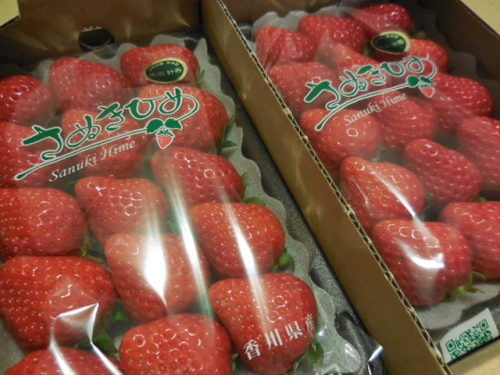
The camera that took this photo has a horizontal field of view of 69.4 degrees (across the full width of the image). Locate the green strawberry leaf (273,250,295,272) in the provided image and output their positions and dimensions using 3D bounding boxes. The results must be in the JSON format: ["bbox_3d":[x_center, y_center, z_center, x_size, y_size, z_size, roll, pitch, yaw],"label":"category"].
[{"bbox_3d":[0.015,0.034,0.167,0.011,0.005,0.010,0,59,-4],"label":"green strawberry leaf"}]

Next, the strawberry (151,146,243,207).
[{"bbox_3d":[-0.025,-0.003,0.177,0.045,0.034,0.034,17,55,-28],"label":"strawberry"}]

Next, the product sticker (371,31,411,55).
[{"bbox_3d":[0.083,-0.086,0.214,0.024,0.001,0.017,1,79,8],"label":"product sticker"}]

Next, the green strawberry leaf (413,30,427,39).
[{"bbox_3d":[0.116,-0.105,0.247,0.009,0.006,0.007,-15,57,-15],"label":"green strawberry leaf"}]

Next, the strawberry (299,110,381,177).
[{"bbox_3d":[0.048,-0.023,0.194,0.046,0.038,0.038,17,55,-28],"label":"strawberry"}]

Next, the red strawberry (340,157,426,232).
[{"bbox_3d":[0.060,0.004,0.164,0.039,0.032,0.035,34,58,19],"label":"red strawberry"}]

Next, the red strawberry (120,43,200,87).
[{"bbox_3d":[-0.052,-0.066,0.212,0.045,0.035,0.035,17,55,-28],"label":"red strawberry"}]

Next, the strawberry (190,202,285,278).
[{"bbox_3d":[-0.005,0.021,0.145,0.038,0.031,0.031,23,55,11],"label":"strawberry"}]

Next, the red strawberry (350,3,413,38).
[{"bbox_3d":[0.090,-0.107,0.246,0.042,0.034,0.034,17,55,-28],"label":"red strawberry"}]

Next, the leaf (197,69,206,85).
[{"bbox_3d":[-0.028,-0.064,0.208,0.006,0.009,0.006,-15,57,-15],"label":"leaf"}]

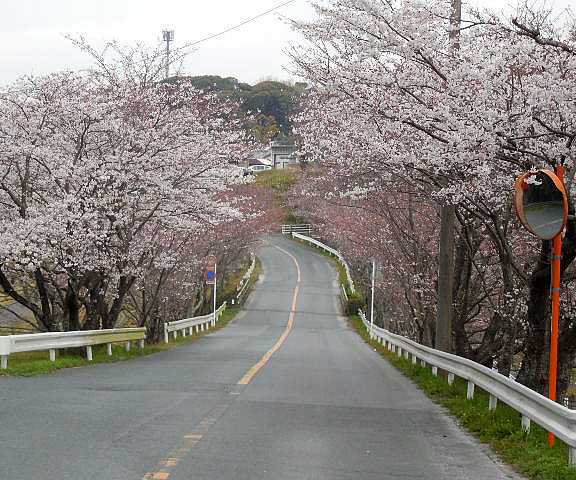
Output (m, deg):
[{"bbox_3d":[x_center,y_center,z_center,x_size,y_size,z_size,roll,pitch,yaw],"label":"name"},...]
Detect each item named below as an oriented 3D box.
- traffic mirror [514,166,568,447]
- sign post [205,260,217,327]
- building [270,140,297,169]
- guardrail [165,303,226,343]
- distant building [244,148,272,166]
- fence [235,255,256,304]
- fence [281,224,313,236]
[{"bbox_3d":[3.130,0.830,20.200,0.450,3.480,0.860,2,0,-36],"label":"traffic mirror"},{"bbox_3d":[-4.040,2.860,86.000,0.630,3.420,0.120,2,0,-2],"label":"sign post"},{"bbox_3d":[-0.850,-16.200,313.000,5.200,5.600,6.000,2,0,0],"label":"building"},{"bbox_3d":[-4.150,3.920,80.500,0.350,1.150,40.000,2,-1,1],"label":"guardrail"},{"bbox_3d":[-5.700,-15.700,318.000,6.500,4.200,6.500,2,0,-1],"label":"distant building"},{"bbox_3d":[-3.140,2.970,128.000,0.350,1.050,46.000,2,3,0],"label":"fence"},{"bbox_3d":[1.100,-1.080,188.000,3.600,1.250,0.200,2,0,2],"label":"fence"}]

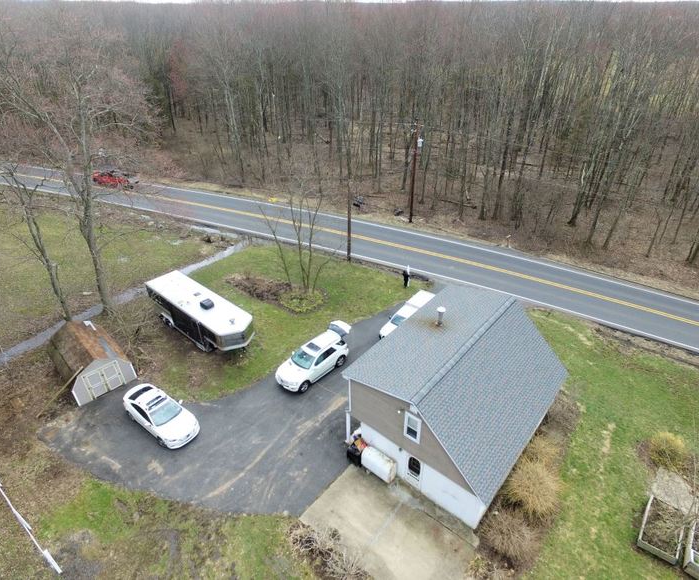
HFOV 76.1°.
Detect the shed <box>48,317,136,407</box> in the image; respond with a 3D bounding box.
[{"bbox_3d":[-15.108,3.821,25.784,3.170,2.480,4.620,-29,43,-36],"label":"shed"}]

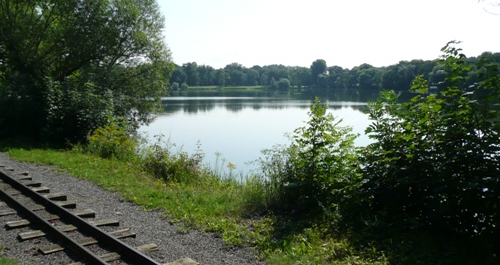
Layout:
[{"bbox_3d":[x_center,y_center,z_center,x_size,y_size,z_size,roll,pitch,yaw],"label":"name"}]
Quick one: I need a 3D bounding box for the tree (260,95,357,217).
[{"bbox_3d":[0.893,0.360,6.500,1.450,1.720,1.400,0,6,0],"label":"tree"}]

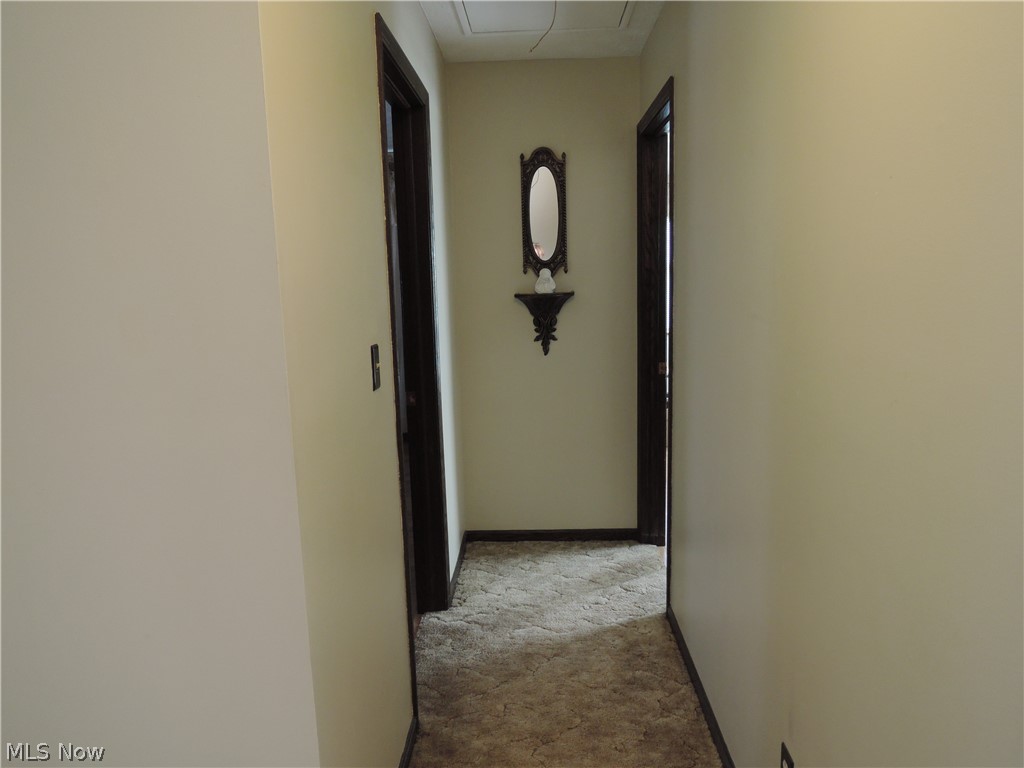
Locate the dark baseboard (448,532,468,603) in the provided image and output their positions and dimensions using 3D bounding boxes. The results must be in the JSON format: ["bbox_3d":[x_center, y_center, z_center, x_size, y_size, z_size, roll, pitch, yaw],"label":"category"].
[{"bbox_3d":[-0.259,0.871,3.452,0.016,0.075,0.735,-1,9,2],"label":"dark baseboard"}]

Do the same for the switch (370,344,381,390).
[{"bbox_3d":[-0.347,-0.043,1.829,0.008,0.115,0.076,-1,9,2],"label":"switch"}]

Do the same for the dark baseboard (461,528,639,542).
[{"bbox_3d":[0.207,0.808,3.789,0.924,0.072,0.017,-1,9,2],"label":"dark baseboard"}]

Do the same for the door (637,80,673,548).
[{"bbox_3d":[0.683,-0.146,3.198,0.115,2.110,0.860,-1,9,2],"label":"door"}]

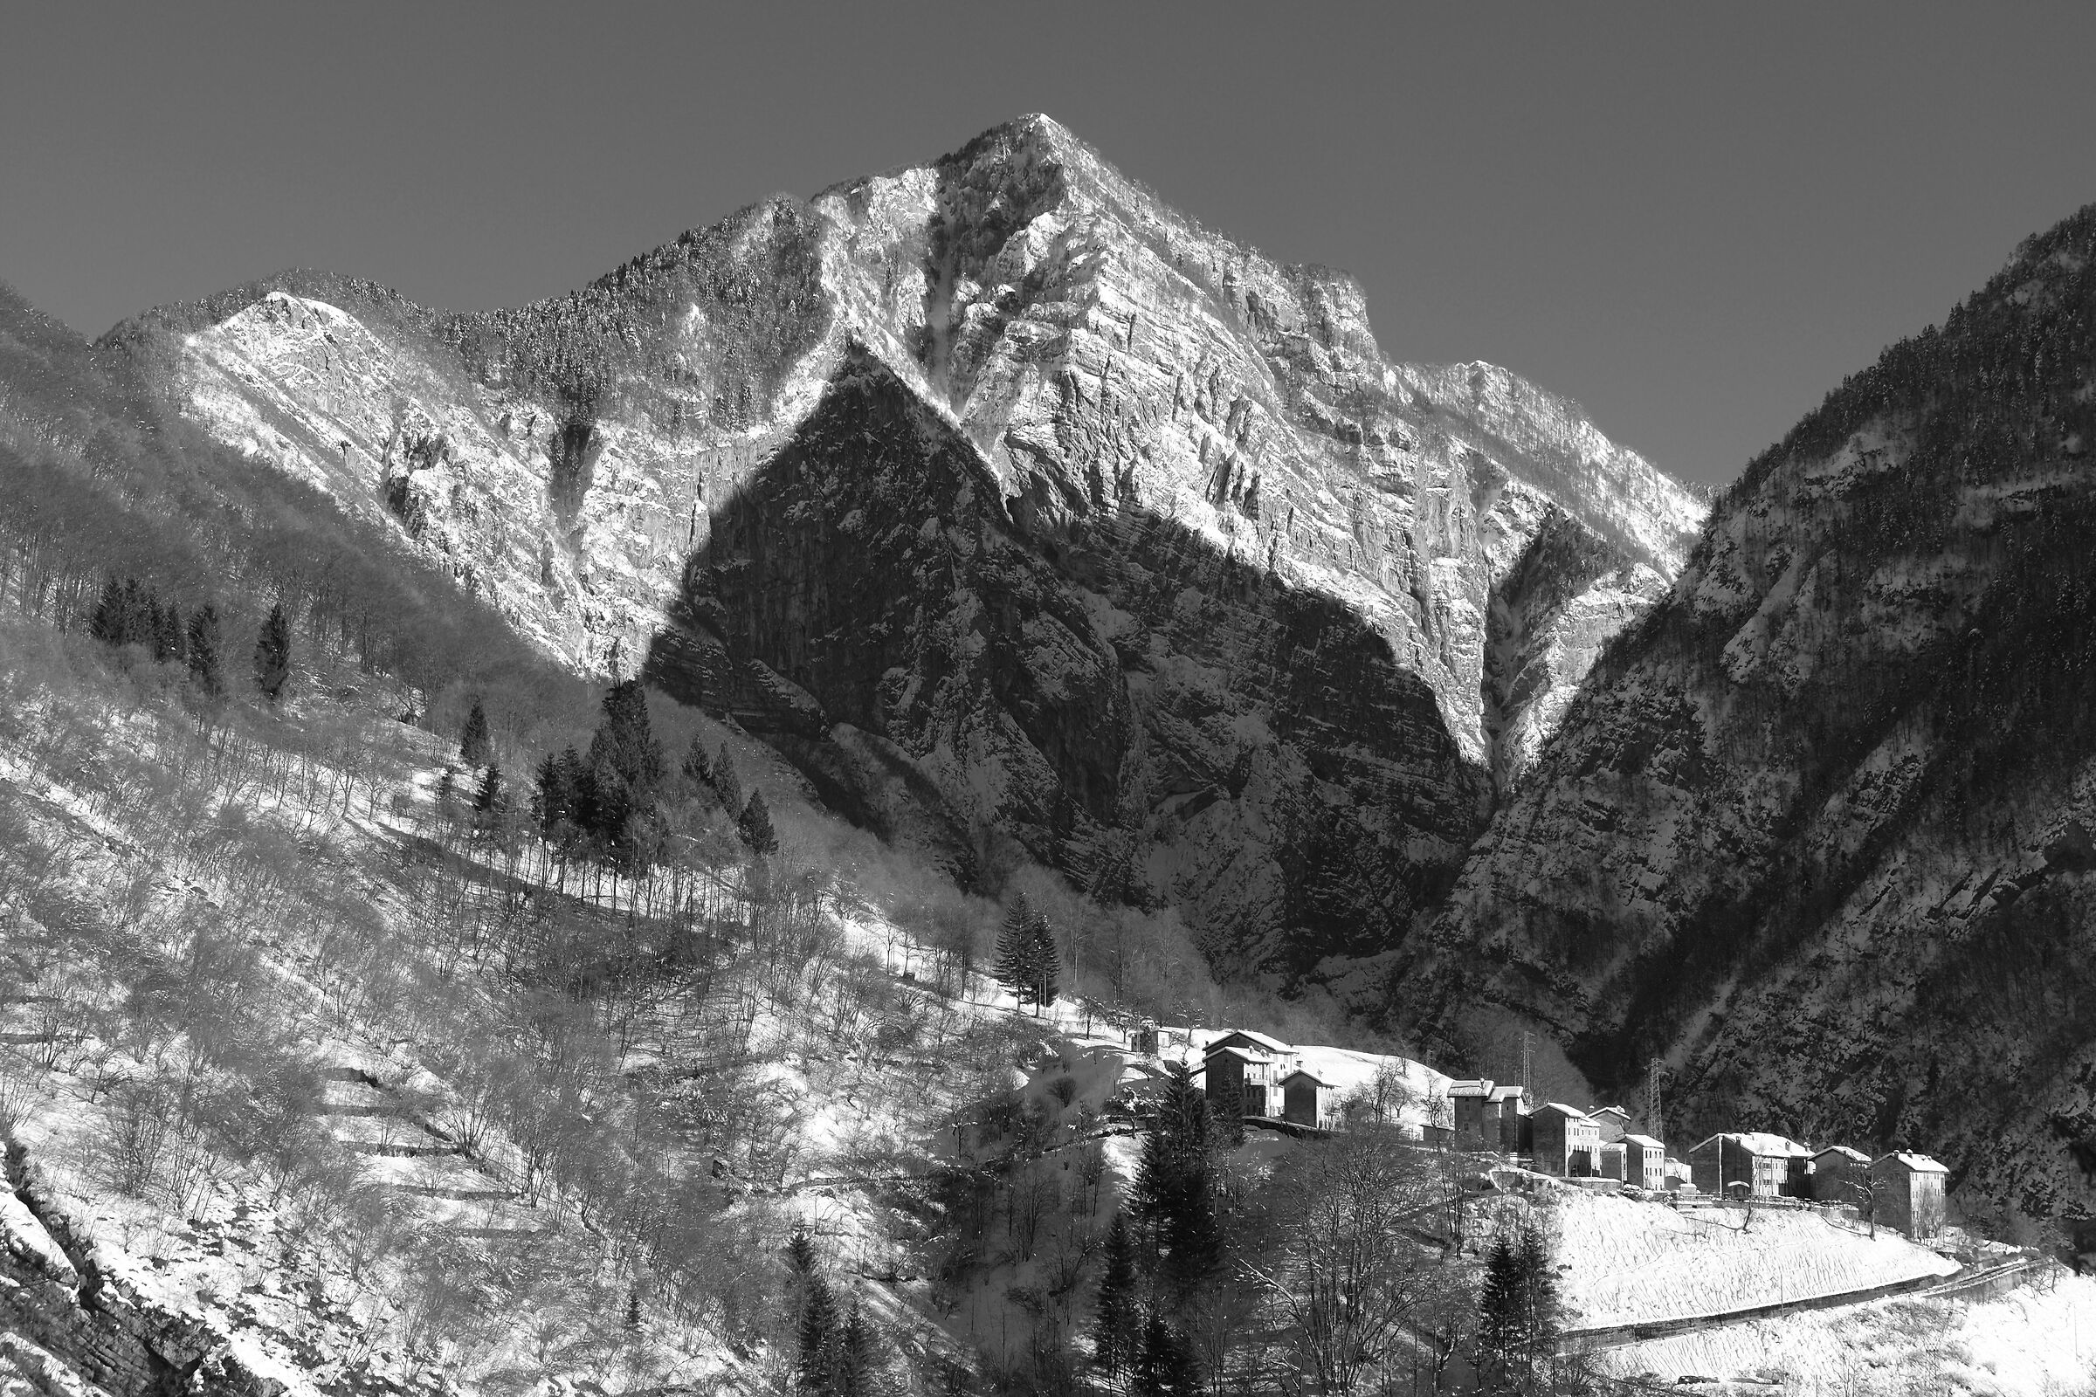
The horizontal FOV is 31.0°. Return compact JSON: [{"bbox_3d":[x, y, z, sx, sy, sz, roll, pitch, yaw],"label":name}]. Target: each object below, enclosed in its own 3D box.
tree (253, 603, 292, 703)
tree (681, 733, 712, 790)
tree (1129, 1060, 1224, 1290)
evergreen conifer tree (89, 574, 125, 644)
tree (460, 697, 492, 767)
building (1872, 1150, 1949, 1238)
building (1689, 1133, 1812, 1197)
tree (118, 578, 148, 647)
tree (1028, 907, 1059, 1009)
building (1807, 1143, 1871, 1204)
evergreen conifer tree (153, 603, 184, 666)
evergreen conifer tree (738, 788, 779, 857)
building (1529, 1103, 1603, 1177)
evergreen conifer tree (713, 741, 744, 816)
[{"bbox_3d":[-120.950,-7.020,590.000,6.000,16.250,6.000,0,-8,0],"label":"tree"},{"bbox_3d":[-59.788,11.486,647.143,5.346,10.693,5.346,1,-9,-5],"label":"tree"},{"bbox_3d":[17.851,66.653,525.489,11.931,32.121,11.931,0,-9,2],"label":"tree"},{"bbox_3d":[-149.360,-13.510,600.000,5.580,12.070,5.580,0,-8,0],"label":"evergreen conifer tree"},{"bbox_3d":[-87.720,5.520,580.000,5.020,11.160,5.020,0,-8,0],"label":"tree"},{"bbox_3d":[124.489,71.908,546.404,8.221,12.963,8.389,6,-10,-35],"label":"building"},{"bbox_3d":[104.500,69.550,562.000,10.840,9.420,17.220,-6,-10,39],"label":"building"},{"bbox_3d":[-145.010,-13.120,600.000,5.190,12.330,5.190,0,-8,0],"label":"tree"},{"bbox_3d":[-1.317,41.757,608.568,6.338,16.636,6.338,0,-8,0],"label":"tree"},{"bbox_3d":[116.980,70.602,558.530,7.628,9.708,5.635,-8,-12,43],"label":"building"},{"bbox_3d":[-147.236,-10.413,633.019,5.346,11.818,5.346,2,-9,-13],"label":"evergreen conifer tree"},{"bbox_3d":[-48.850,21.259,637.779,6.649,12.191,6.649,1,-9,-4],"label":"evergreen conifer tree"},{"bbox_3d":[79.260,67.516,578.708,8.533,11.454,7.586,7,-11,-41],"label":"building"},{"bbox_3d":[-48.280,12.710,570.000,5.060,12.210,5.060,0,-8,0],"label":"evergreen conifer tree"}]

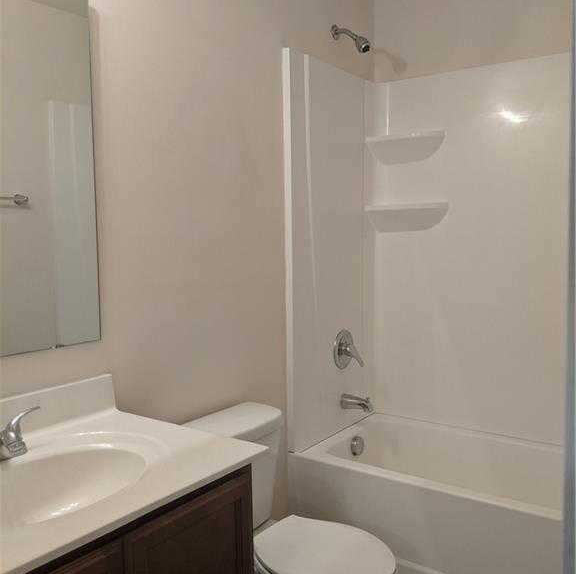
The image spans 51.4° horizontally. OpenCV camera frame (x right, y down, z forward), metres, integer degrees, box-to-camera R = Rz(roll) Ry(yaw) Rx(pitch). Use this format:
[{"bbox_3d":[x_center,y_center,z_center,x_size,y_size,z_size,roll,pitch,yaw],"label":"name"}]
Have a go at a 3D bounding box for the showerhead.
[{"bbox_3d":[0.267,-1.029,2.477,0.178,0.142,0.070,3,6,36],"label":"showerhead"}]

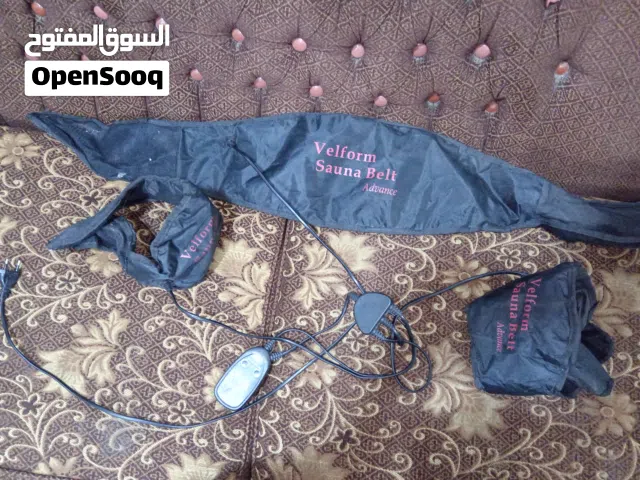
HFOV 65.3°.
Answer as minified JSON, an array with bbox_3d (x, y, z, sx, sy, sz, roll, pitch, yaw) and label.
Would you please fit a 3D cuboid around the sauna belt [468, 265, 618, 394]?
[{"bbox_3d":[0.347,0.140,0.772,0.224,0.085,0.193,4,71,1],"label":"sauna belt"}]

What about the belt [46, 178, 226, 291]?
[{"bbox_3d":[-0.291,-0.023,0.806,0.233,0.110,0.159,21,72,6],"label":"belt"}]

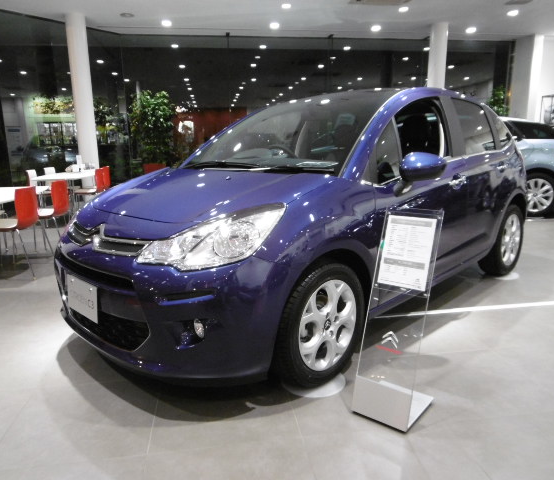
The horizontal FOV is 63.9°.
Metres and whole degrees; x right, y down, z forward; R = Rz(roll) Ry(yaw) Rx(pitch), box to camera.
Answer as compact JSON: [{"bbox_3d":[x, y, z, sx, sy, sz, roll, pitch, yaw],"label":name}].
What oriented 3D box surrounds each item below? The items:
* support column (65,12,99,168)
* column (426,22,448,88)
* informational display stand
[{"bbox_3d":[-3.519,-2.311,8.172,0.330,3.404,0.330,-1,12,0],"label":"support column"},{"bbox_3d":[3.218,-2.584,9.093,0.330,3.404,0.330,-1,12,0],"label":"column"},{"bbox_3d":[0.506,0.316,1.873,0.246,0.845,0.304,8,15,37],"label":"informational display stand"}]

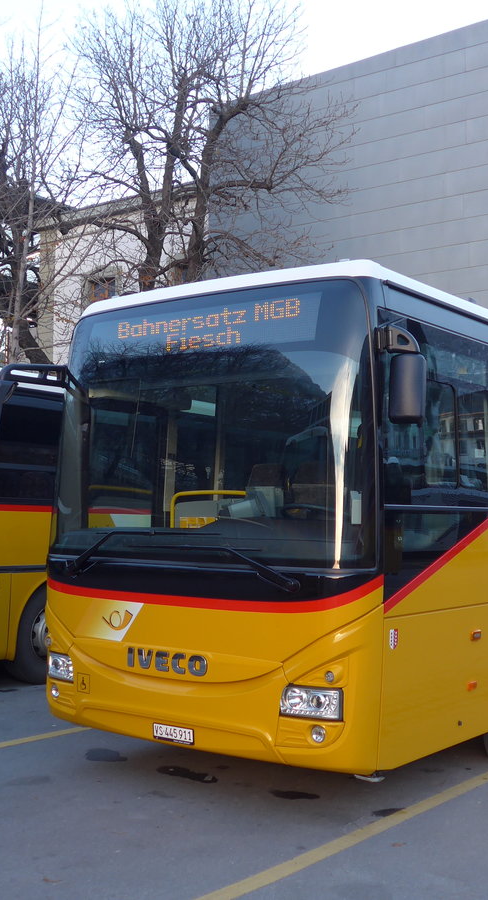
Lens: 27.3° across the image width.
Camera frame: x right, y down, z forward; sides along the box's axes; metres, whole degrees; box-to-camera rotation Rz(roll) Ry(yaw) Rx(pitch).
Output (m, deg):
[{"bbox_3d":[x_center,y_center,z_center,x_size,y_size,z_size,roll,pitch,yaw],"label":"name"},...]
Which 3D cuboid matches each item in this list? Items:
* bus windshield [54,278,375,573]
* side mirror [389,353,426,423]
[{"bbox_3d":[-0.313,-0.136,6.321,2.420,1.650,0.340,-3,-10,38],"label":"bus windshield"},{"bbox_3d":[0.879,-0.331,5.408,0.190,0.380,0.130,-1,-4,26],"label":"side mirror"}]

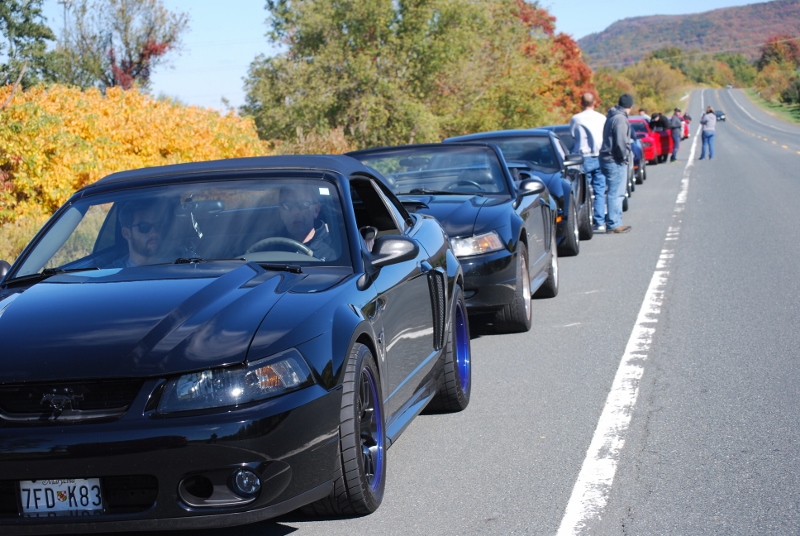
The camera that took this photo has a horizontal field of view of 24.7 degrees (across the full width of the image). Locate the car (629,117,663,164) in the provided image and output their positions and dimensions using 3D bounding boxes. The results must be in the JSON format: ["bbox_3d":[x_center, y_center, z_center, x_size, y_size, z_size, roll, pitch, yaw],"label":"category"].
[{"bbox_3d":[7.068,-3.836,56.662,1.850,1.380,4.650,-4,4,10],"label":"car"}]

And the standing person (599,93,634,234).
[{"bbox_3d":[2.849,-1.375,23.900,0.500,1.820,0.380,1,6,45],"label":"standing person"}]

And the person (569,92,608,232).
[{"bbox_3d":[2.530,-1.411,24.300,0.530,1.830,0.340,-4,4,-12],"label":"person"}]

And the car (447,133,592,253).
[{"bbox_3d":[1.272,-0.866,21.376,1.877,1.390,4.765,-4,4,10],"label":"car"}]

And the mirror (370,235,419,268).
[{"bbox_3d":[-0.019,-0.072,7.750,0.210,0.145,0.130,-4,4,10],"label":"mirror"}]

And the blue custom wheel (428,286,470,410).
[{"bbox_3d":[0.182,0.413,9.437,0.270,0.660,0.660,-4,4,10],"label":"blue custom wheel"}]

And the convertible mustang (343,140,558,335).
[{"bbox_3d":[0.225,-0.256,14.281,1.857,1.340,4.653,-4,4,10],"label":"convertible mustang"}]

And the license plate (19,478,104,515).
[{"bbox_3d":[-1.132,0.765,6.120,0.305,0.152,0.020,-4,4,10],"label":"license plate"}]

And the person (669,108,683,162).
[{"bbox_3d":[8.954,-4.308,59.200,0.340,1.740,0.480,-3,4,6],"label":"person"}]

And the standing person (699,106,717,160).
[{"bbox_3d":[9.889,-4.328,58.500,0.500,1.680,0.450,-5,4,-27],"label":"standing person"}]

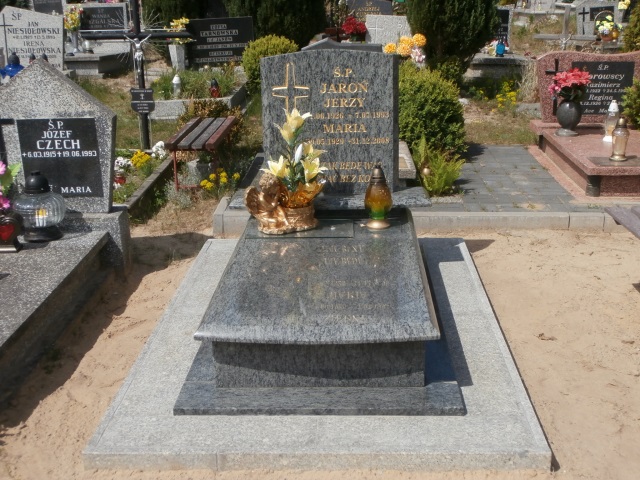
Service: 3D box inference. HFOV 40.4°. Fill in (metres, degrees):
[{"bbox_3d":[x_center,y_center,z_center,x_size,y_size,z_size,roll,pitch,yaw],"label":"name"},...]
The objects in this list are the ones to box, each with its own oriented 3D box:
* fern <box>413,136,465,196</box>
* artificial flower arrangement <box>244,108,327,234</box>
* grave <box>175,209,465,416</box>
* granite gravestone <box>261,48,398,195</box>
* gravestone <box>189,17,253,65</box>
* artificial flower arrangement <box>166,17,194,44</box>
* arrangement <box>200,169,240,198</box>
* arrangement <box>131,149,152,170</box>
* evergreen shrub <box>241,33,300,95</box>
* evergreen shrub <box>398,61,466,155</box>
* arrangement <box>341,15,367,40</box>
[{"bbox_3d":[0.787,-0.494,5.774,0.344,0.364,0.344,-1,16,3],"label":"fern"},{"bbox_3d":[-0.172,-0.349,4.319,0.409,0.607,0.241,-1,16,3],"label":"artificial flower arrangement"},{"bbox_3d":[0.034,0.230,3.822,1.004,0.248,1.803,-1,16,3],"label":"grave"},{"bbox_3d":[0.052,-0.621,4.563,0.695,0.758,0.099,-1,16,3],"label":"granite gravestone"},{"bbox_3d":[-1.260,-2.531,11.136,0.841,0.611,0.099,-3,16,-5],"label":"gravestone"},{"bbox_3d":[-1.763,-2.616,10.867,0.315,0.334,0.241,-1,16,3],"label":"artificial flower arrangement"},{"bbox_3d":[-0.686,-0.389,5.991,0.277,0.211,0.213,-1,16,3],"label":"arrangement"},{"bbox_3d":[-1.382,-0.611,6.728,0.172,0.165,0.156,-1,16,3],"label":"arrangement"},{"bbox_3d":[-0.602,-2.094,10.597,0.684,0.802,0.684,-1,16,3],"label":"evergreen shrub"},{"bbox_3d":[0.810,-0.980,6.712,0.653,0.769,0.653,-1,16,3],"label":"evergreen shrub"},{"bbox_3d":[0.529,-3.299,13.525,0.389,0.394,0.284,-1,16,3],"label":"arrangement"}]

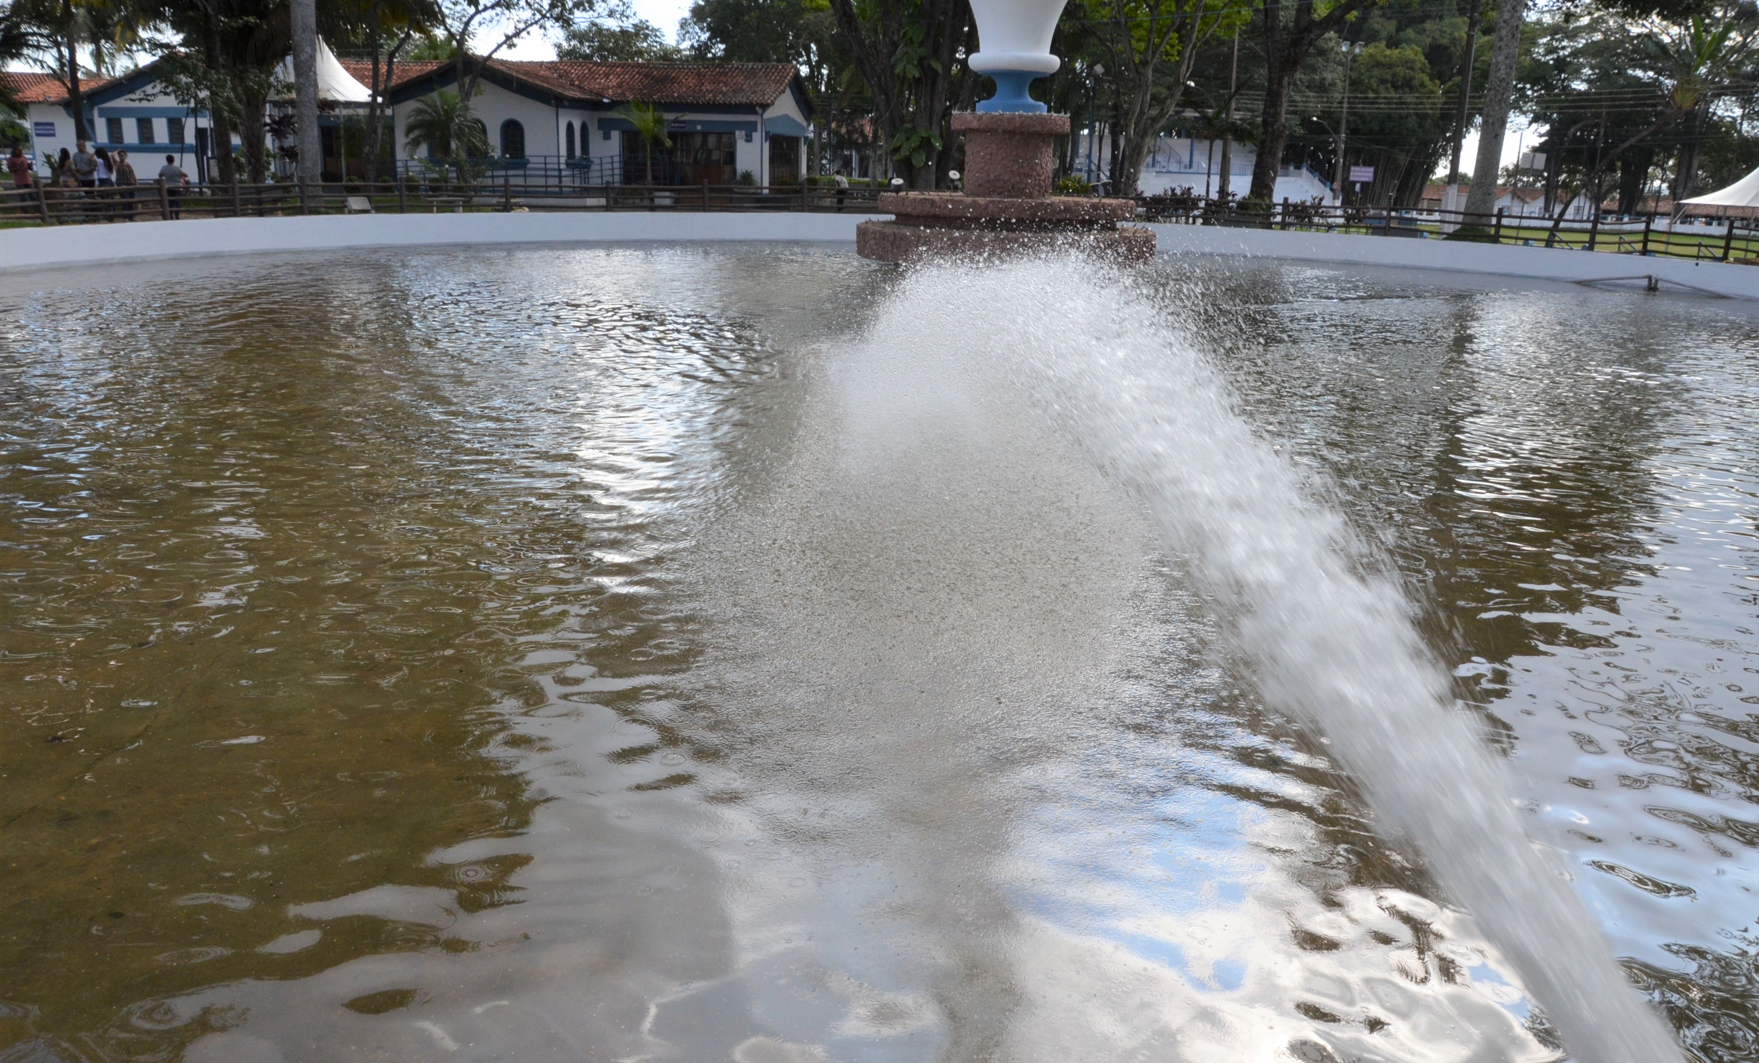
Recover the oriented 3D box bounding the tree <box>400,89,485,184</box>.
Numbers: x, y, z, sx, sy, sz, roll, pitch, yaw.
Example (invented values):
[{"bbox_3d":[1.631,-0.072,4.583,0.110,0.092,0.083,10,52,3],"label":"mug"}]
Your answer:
[{"bbox_3d":[-14.538,-12.968,44.000,2.800,3.400,2.800,-4,16,-17],"label":"tree"}]

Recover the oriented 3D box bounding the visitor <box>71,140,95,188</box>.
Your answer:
[{"bbox_3d":[-17.997,-7.944,29.800,0.540,1.740,0.400,-2,16,-12],"label":"visitor"}]

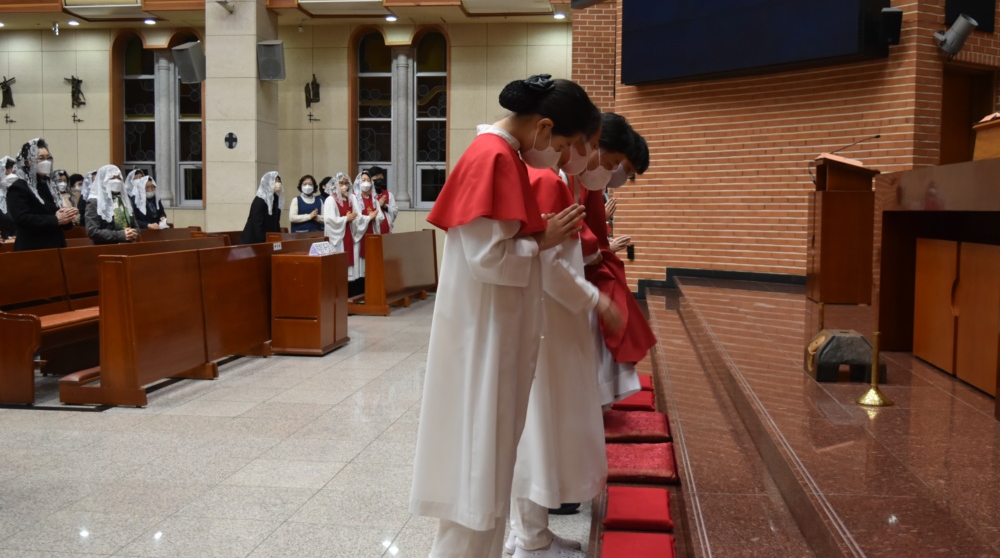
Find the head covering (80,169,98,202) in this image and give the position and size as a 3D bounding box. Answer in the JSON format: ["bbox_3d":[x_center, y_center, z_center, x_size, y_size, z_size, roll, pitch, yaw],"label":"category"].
[{"bbox_3d":[-4.732,-1.075,11.562,0.270,0.370,0.260,2,4,25],"label":"head covering"}]

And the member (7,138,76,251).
[{"bbox_3d":[-3.250,-0.177,7.107,0.430,1.637,0.460,1,4,15],"label":"member"}]

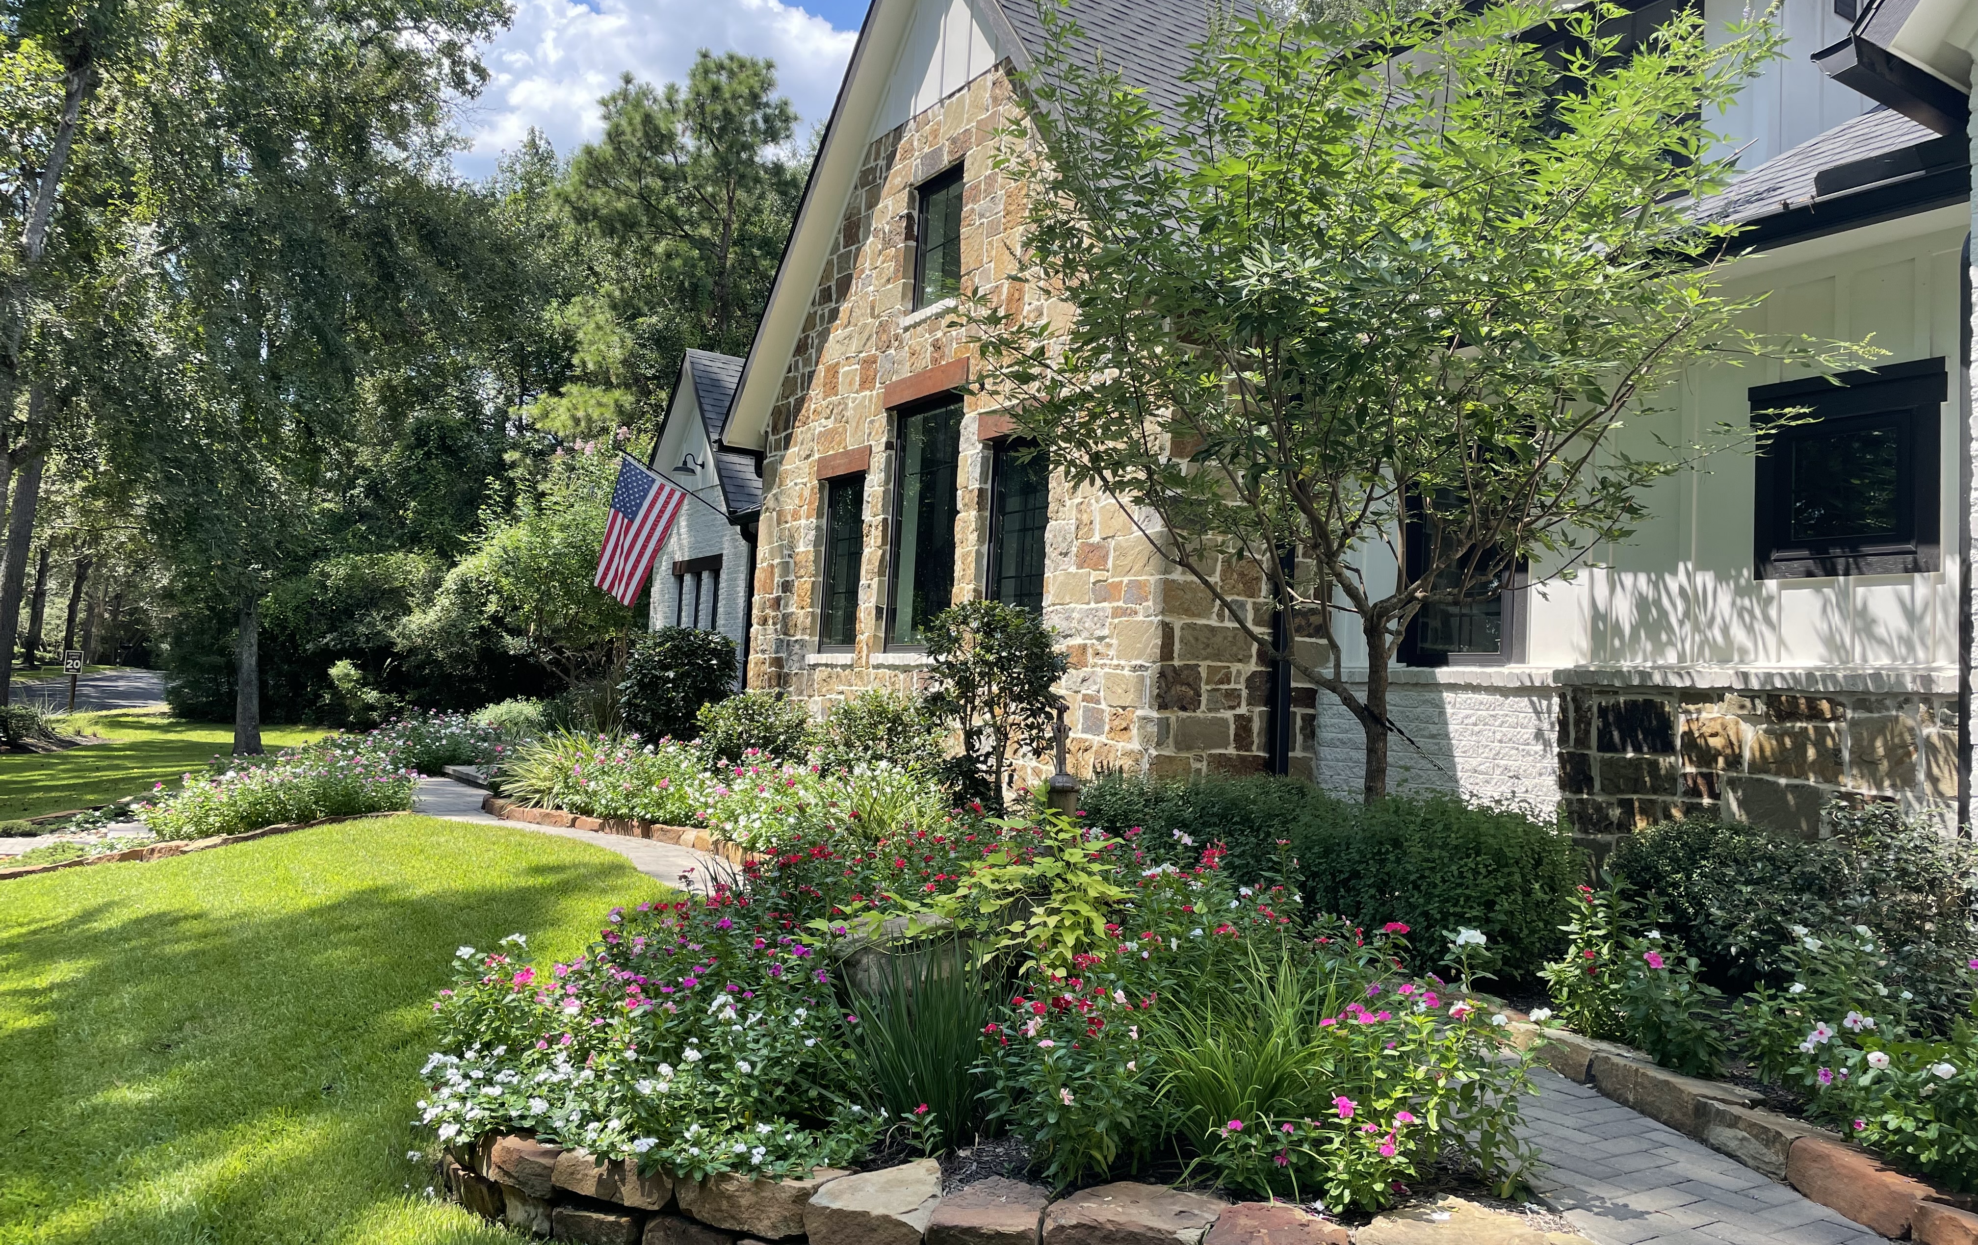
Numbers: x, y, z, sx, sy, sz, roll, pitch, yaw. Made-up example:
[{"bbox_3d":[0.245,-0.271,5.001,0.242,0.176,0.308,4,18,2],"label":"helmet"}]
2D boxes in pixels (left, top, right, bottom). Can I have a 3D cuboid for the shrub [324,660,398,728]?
[{"bbox_3d":[-13.497,1.616,32.000,1.600,1.600,1.500,3,-4,0],"label":"shrub"}]

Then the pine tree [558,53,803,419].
[{"bbox_3d":[-6.433,-4.617,31.000,6.200,14.478,6.000,3,-4,0],"label":"pine tree"}]

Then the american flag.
[{"bbox_3d":[-4.058,-1.071,17.300,1.050,1.650,0.250,5,-4,-32],"label":"american flag"}]

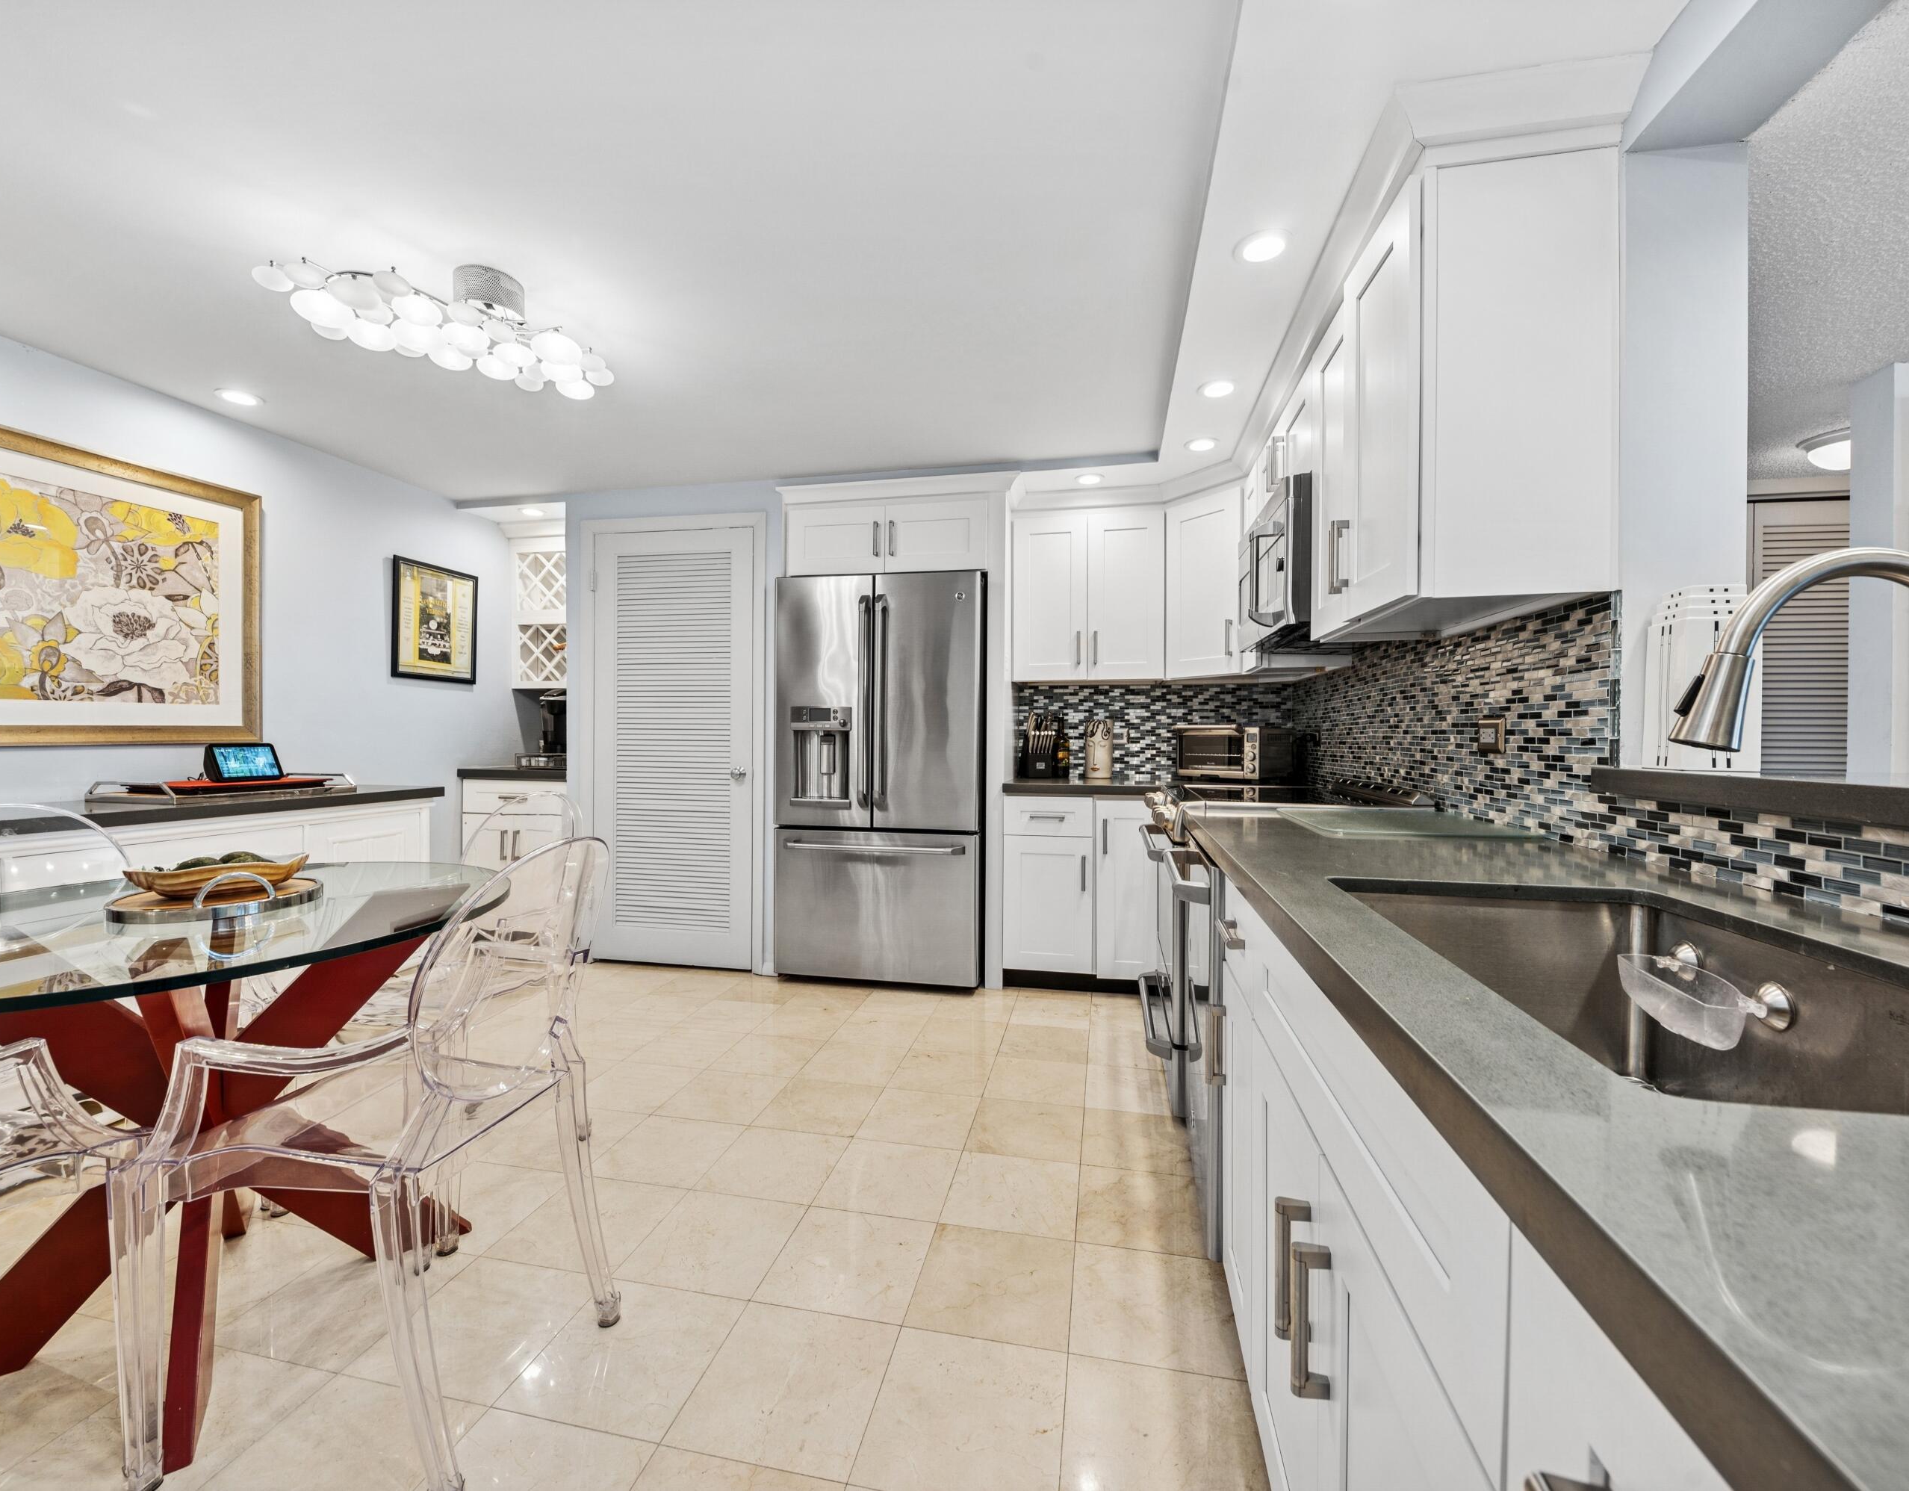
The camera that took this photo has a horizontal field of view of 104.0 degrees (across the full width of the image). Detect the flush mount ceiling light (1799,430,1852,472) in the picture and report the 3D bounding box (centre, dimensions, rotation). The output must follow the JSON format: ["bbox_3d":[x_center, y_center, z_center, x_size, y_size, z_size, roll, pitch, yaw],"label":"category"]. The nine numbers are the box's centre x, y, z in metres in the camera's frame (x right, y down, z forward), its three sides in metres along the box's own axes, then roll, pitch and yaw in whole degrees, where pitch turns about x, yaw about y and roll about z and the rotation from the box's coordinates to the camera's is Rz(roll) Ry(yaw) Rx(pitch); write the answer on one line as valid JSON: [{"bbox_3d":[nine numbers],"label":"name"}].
[{"bbox_3d":[3.849,-1.258,3.201,0.320,0.120,0.320,1,1,12],"label":"flush mount ceiling light"}]

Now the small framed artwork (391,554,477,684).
[{"bbox_3d":[-2.516,-0.589,3.633,0.030,0.557,0.460,0,1,12],"label":"small framed artwork"}]

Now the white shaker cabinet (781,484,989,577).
[{"bbox_3d":[-0.225,-0.919,3.538,0.960,0.360,0.600,0,1,12],"label":"white shaker cabinet"}]

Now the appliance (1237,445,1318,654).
[{"bbox_3d":[1.156,-0.535,2.358,0.400,0.420,0.765,0,1,12],"label":"appliance"}]

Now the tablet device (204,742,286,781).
[{"bbox_3d":[-2.449,0.058,2.575,0.092,0.127,0.193,1,1,17],"label":"tablet device"}]

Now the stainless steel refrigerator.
[{"bbox_3d":[-0.275,0.146,3.495,0.910,1.775,0.760,0,1,12],"label":"stainless steel refrigerator"}]

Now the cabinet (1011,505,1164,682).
[{"bbox_3d":[0.630,-0.676,3.483,0.672,0.760,0.330,0,1,12],"label":"cabinet"}]

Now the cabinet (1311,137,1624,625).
[{"bbox_3d":[1.045,-0.653,1.637,0.330,0.765,0.680,0,1,12],"label":"cabinet"}]

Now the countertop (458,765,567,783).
[{"bbox_3d":[-2.139,0.147,4.018,0.630,0.045,0.640,1,1,12],"label":"countertop"}]

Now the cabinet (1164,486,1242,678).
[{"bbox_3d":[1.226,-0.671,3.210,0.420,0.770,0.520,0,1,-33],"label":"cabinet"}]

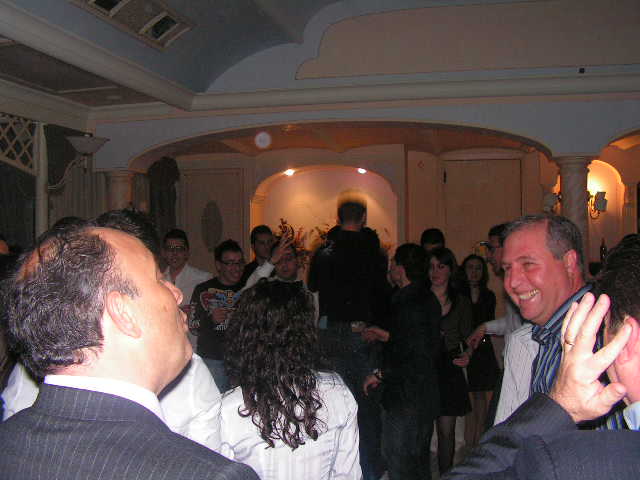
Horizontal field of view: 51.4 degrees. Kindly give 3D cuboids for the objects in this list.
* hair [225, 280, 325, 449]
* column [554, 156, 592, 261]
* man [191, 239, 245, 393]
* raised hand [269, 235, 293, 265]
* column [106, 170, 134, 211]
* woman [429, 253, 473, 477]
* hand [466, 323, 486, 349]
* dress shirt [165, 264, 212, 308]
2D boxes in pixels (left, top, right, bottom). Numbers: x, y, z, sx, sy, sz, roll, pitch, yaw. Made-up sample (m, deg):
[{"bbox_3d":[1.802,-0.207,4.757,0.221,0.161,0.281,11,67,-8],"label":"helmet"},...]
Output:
[{"bbox_3d":[-0.139,0.374,2.030,0.290,0.500,0.270,0,-2,3],"label":"hair"},{"bbox_3d":[2.281,0.510,6.000,0.340,2.500,0.340,0,-2,0],"label":"column"},{"bbox_3d":[-0.548,0.849,3.900,0.540,1.730,0.380,0,-2,-12],"label":"man"},{"bbox_3d":[-0.226,0.054,3.800,0.110,0.190,0.080,27,-3,-5],"label":"raised hand"},{"bbox_3d":[-2.008,0.551,6.700,0.320,2.500,0.320,0,-2,0],"label":"column"},{"bbox_3d":[0.893,0.880,4.700,0.460,1.690,0.330,-1,-2,11],"label":"woman"},{"bbox_3d":[0.964,0.588,4.100,0.080,0.170,0.100,35,-5,-17],"label":"hand"},{"bbox_3d":[-0.938,0.529,4.350,0.500,0.740,0.280,0,-2,-11],"label":"dress shirt"}]

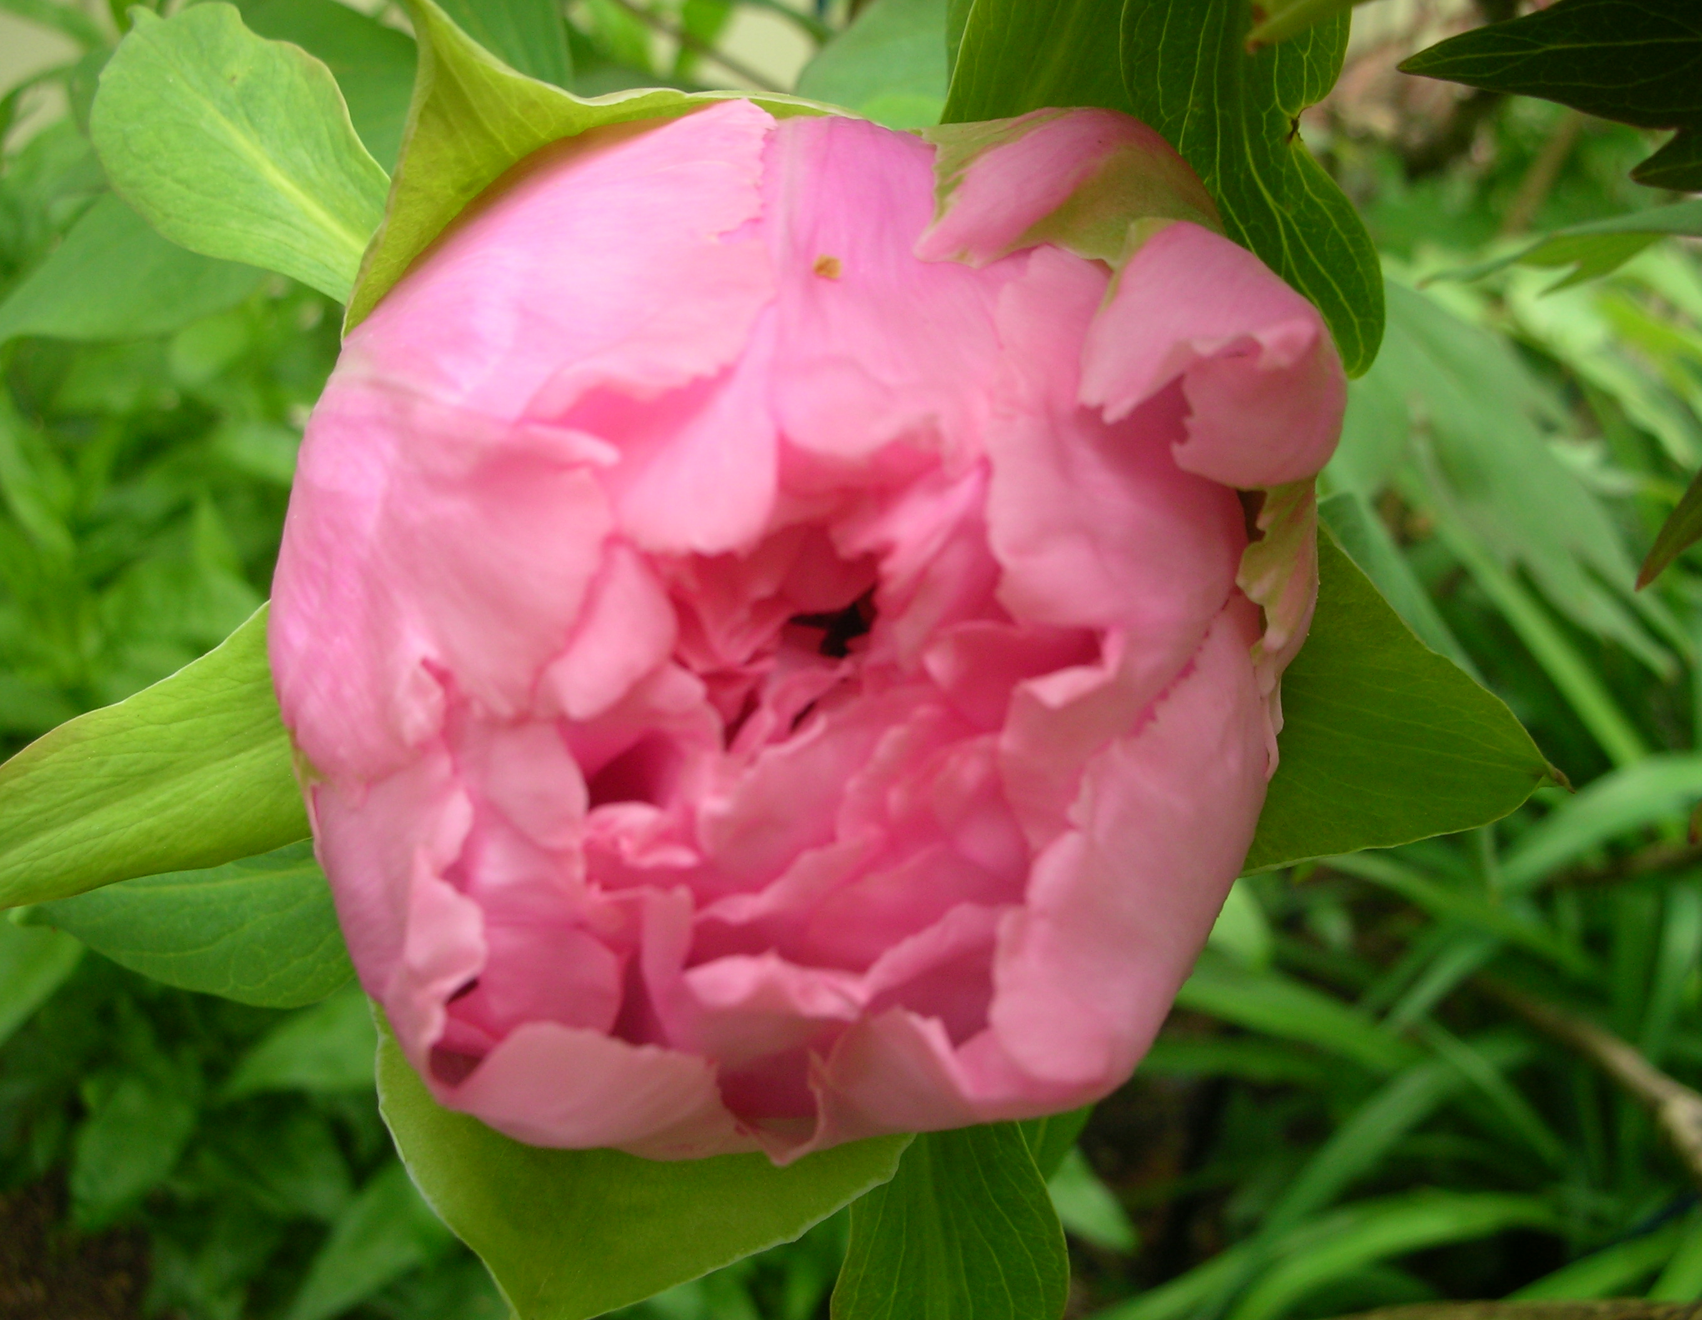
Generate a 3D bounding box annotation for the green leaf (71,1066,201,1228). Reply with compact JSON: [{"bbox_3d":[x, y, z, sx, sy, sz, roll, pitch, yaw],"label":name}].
[{"bbox_3d":[-0.241,0.163,0.600,0.042,0.012,0.062,26,53,6],"label":"green leaf"}]

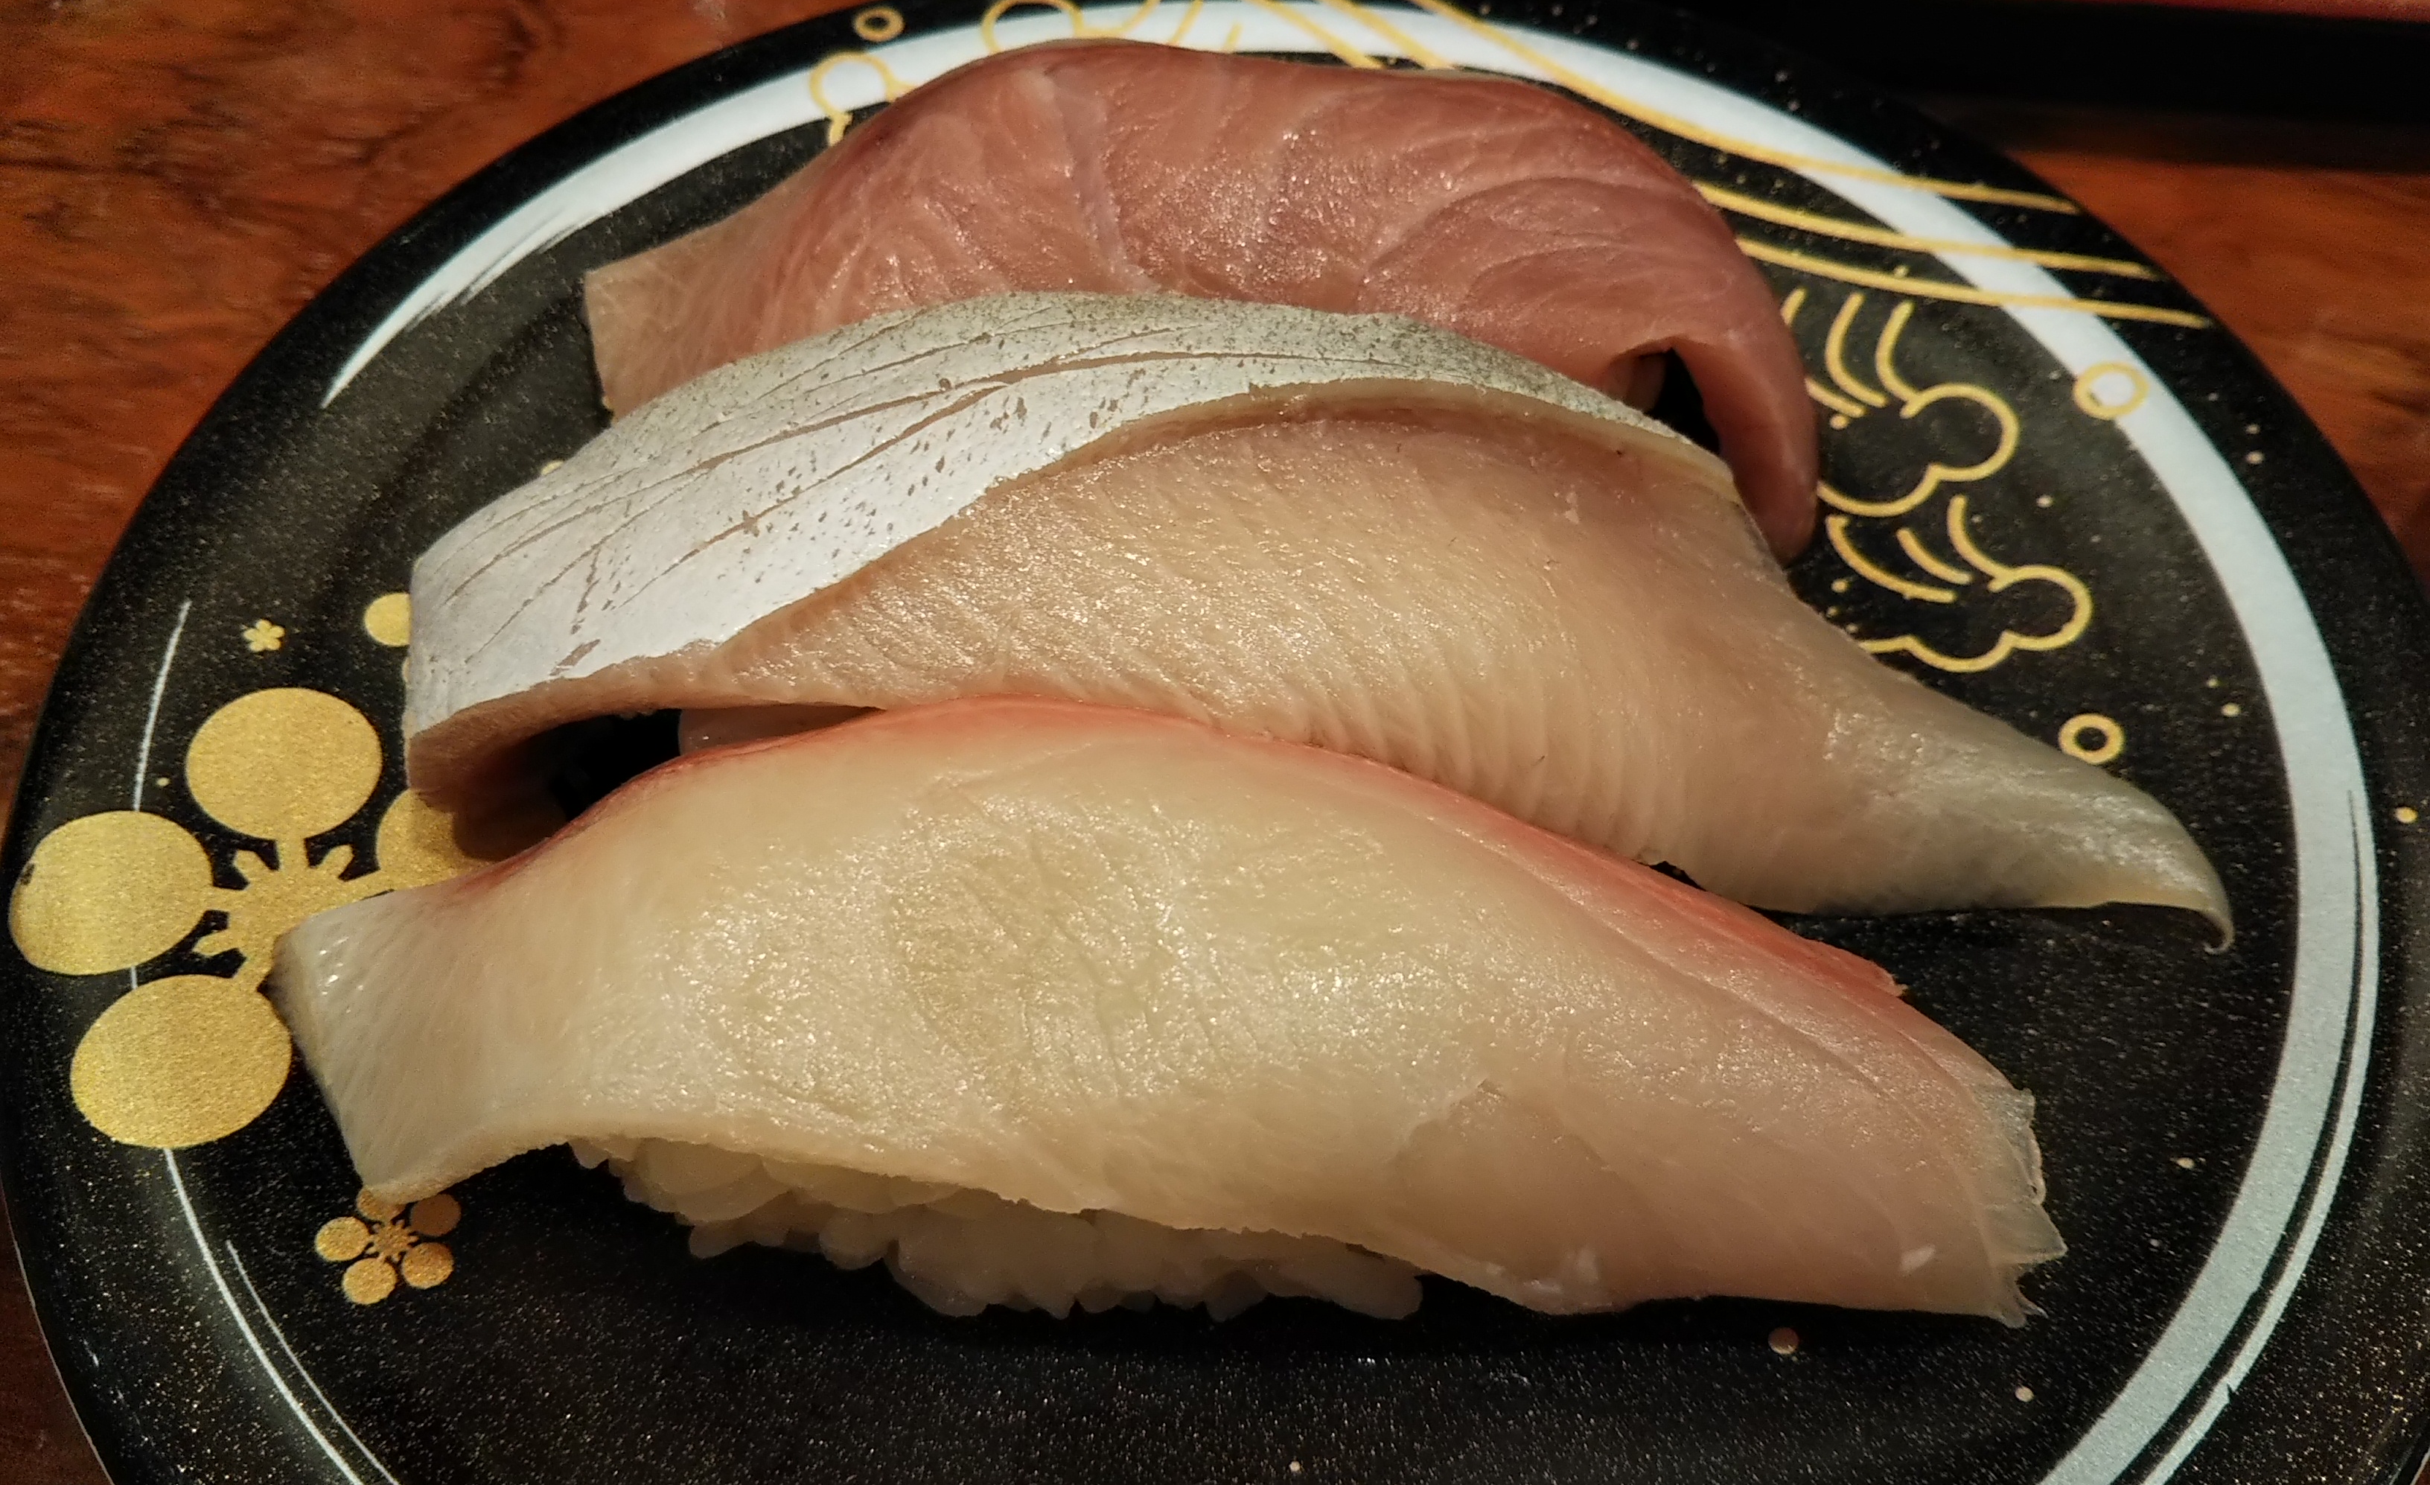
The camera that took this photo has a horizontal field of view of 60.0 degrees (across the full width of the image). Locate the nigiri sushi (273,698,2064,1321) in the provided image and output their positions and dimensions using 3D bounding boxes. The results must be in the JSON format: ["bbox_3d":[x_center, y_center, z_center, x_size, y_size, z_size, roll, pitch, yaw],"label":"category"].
[{"bbox_3d":[-0.005,0.014,0.113,0.105,0.027,0.029,3,55,2],"label":"nigiri sushi"}]

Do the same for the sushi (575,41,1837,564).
[{"bbox_3d":[-0.003,-0.030,0.143,0.090,0.030,0.029,7,55,4],"label":"sushi"}]

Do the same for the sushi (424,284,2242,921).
[{"bbox_3d":[0.006,-0.009,0.127,0.114,0.031,0.030,5,55,3],"label":"sushi"}]

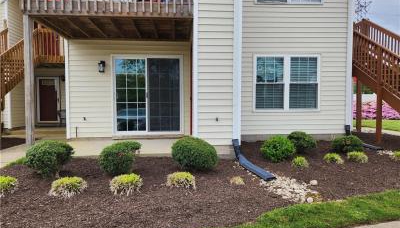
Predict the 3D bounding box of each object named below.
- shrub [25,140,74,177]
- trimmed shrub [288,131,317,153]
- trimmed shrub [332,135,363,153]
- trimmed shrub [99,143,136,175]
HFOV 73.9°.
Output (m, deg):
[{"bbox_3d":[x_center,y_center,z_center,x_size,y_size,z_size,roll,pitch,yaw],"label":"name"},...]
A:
[{"bbox_3d":[-2.350,0.699,4.150,0.720,0.540,0.690,0,3,-2],"label":"shrub"},{"bbox_3d":[2.226,0.607,5.800,0.600,0.460,0.580,0,3,-2],"label":"trimmed shrub"},{"bbox_3d":[3.163,0.633,5.700,0.600,0.410,0.580,0,3,-2],"label":"trimmed shrub"},{"bbox_3d":[-1.311,0.720,4.250,0.600,0.530,0.580,0,3,-2],"label":"trimmed shrub"}]

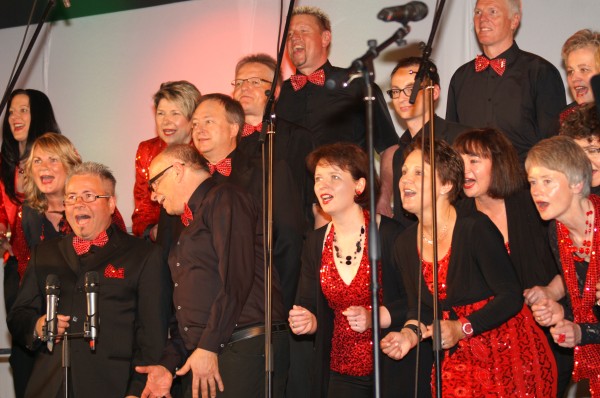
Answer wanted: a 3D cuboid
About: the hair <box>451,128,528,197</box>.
[{"bbox_3d":[0.626,-0.117,6.950,0.240,0.225,0.210,-8,3,-41],"label":"hair"}]

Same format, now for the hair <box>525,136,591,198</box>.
[{"bbox_3d":[0.798,-0.098,6.550,0.175,0.190,0.220,-4,6,44],"label":"hair"}]

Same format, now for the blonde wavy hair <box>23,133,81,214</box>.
[{"bbox_3d":[-0.848,-0.091,7.300,0.205,0.270,0.220,-3,-3,22],"label":"blonde wavy hair"}]

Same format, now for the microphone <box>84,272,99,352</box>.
[{"bbox_3d":[-0.666,0.356,6.750,0.048,0.257,0.048,0,-7,0],"label":"microphone"}]

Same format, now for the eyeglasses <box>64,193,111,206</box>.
[{"bbox_3d":[-0.689,0.003,6.950,0.140,0.042,0.140,-11,-4,30],"label":"eyeglasses"}]

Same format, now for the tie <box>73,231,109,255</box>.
[{"bbox_3d":[-0.666,0.138,6.720,0.117,0.057,0.035,-15,-3,18],"label":"tie"}]

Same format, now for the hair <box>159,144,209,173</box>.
[{"bbox_3d":[-0.377,-0.127,7.080,0.130,0.145,0.165,-29,-4,-16],"label":"hair"}]

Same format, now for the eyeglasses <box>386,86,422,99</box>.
[{"bbox_3d":[0.420,-0.392,7.820,0.140,0.045,0.140,0,0,40],"label":"eyeglasses"}]

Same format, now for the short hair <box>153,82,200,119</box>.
[{"bbox_3d":[-0.446,-0.355,7.700,0.175,0.160,0.200,-2,-2,20],"label":"short hair"}]

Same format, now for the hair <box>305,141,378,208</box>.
[{"bbox_3d":[0.137,-0.076,6.800,0.205,0.210,0.225,-4,-11,39],"label":"hair"}]

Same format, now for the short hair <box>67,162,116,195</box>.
[{"bbox_3d":[-0.674,-0.058,6.850,0.165,0.125,0.195,-8,-4,25],"label":"short hair"}]

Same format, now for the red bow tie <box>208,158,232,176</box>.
[{"bbox_3d":[-0.294,-0.117,7.820,0.120,0.065,0.040,-5,-14,42],"label":"red bow tie"}]

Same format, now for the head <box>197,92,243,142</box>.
[{"bbox_3d":[-0.299,-0.288,7.900,0.170,0.235,0.210,-4,-8,40],"label":"head"}]

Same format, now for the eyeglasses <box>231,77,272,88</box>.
[{"bbox_3d":[-0.165,-0.435,8.000,0.140,0.042,0.140,-9,-13,30],"label":"eyeglasses"}]

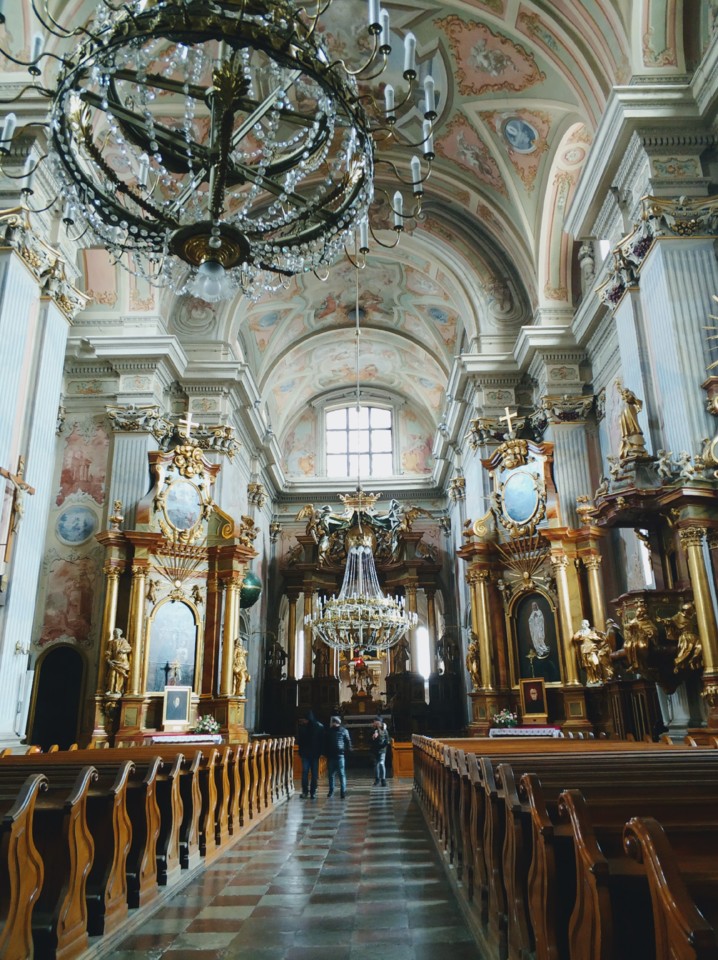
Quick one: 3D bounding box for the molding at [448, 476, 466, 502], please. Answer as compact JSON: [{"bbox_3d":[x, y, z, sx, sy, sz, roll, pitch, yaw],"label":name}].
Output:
[{"bbox_3d":[4.513,0.666,34.567,0.620,0.970,1.600,-1,-18,0],"label":"molding"}]

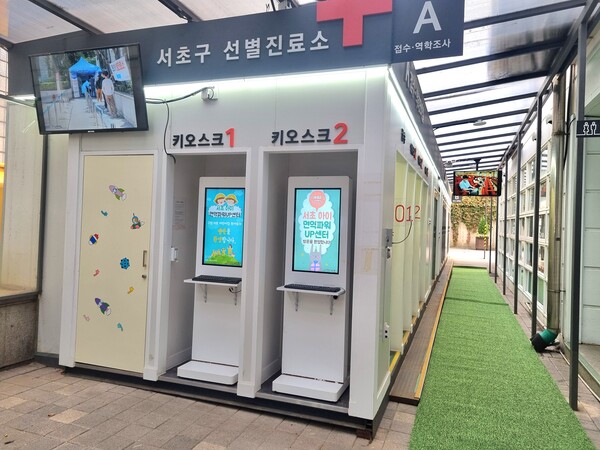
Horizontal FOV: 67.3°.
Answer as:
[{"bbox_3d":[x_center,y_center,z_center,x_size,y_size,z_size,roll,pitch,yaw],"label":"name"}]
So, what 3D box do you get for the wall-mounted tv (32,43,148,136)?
[{"bbox_3d":[-1.882,-1.184,4.035,1.220,0.703,0.060,2,12,19],"label":"wall-mounted tv"}]

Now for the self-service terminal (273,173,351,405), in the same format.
[{"bbox_3d":[0.117,0.480,3.748,0.550,1.775,0.355,2,0,20],"label":"self-service terminal"}]

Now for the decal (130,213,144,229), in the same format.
[{"bbox_3d":[-1.461,-0.034,4.053,0.150,0.148,0.010,2,0,20],"label":"decal"}]

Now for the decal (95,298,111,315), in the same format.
[{"bbox_3d":[-1.826,0.758,4.177,0.189,0.161,0.010,2,0,20],"label":"decal"}]

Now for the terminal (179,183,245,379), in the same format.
[{"bbox_3d":[-0.734,0.452,4.042,0.550,1.775,0.365,2,0,20],"label":"terminal"}]

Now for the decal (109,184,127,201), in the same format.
[{"bbox_3d":[-1.668,-0.293,4.130,0.208,0.148,0.010,2,0,20],"label":"decal"}]

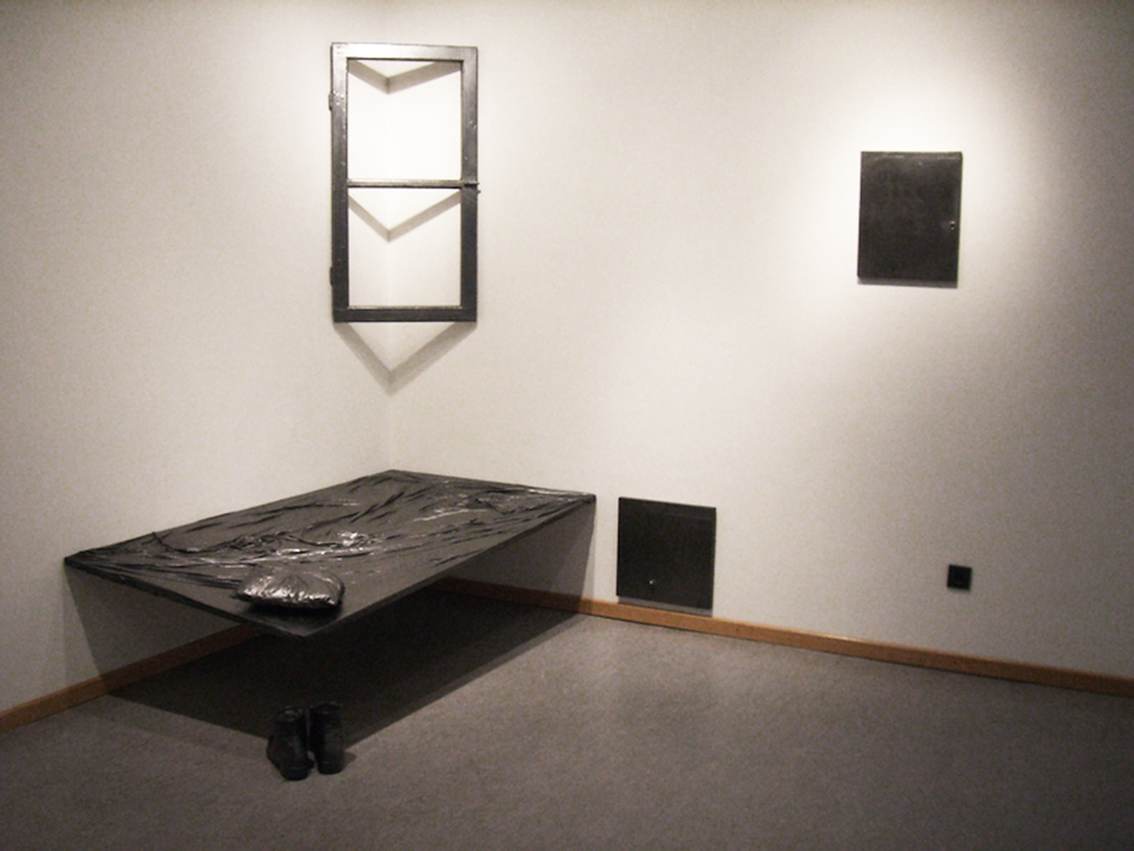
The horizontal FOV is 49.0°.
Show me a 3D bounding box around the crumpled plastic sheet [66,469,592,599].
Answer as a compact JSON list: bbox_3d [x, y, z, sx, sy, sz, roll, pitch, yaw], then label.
[{"bbox_3d":[-0.759,0.375,4.560,1.020,0.055,1.798,5,10,27],"label":"crumpled plastic sheet"}]

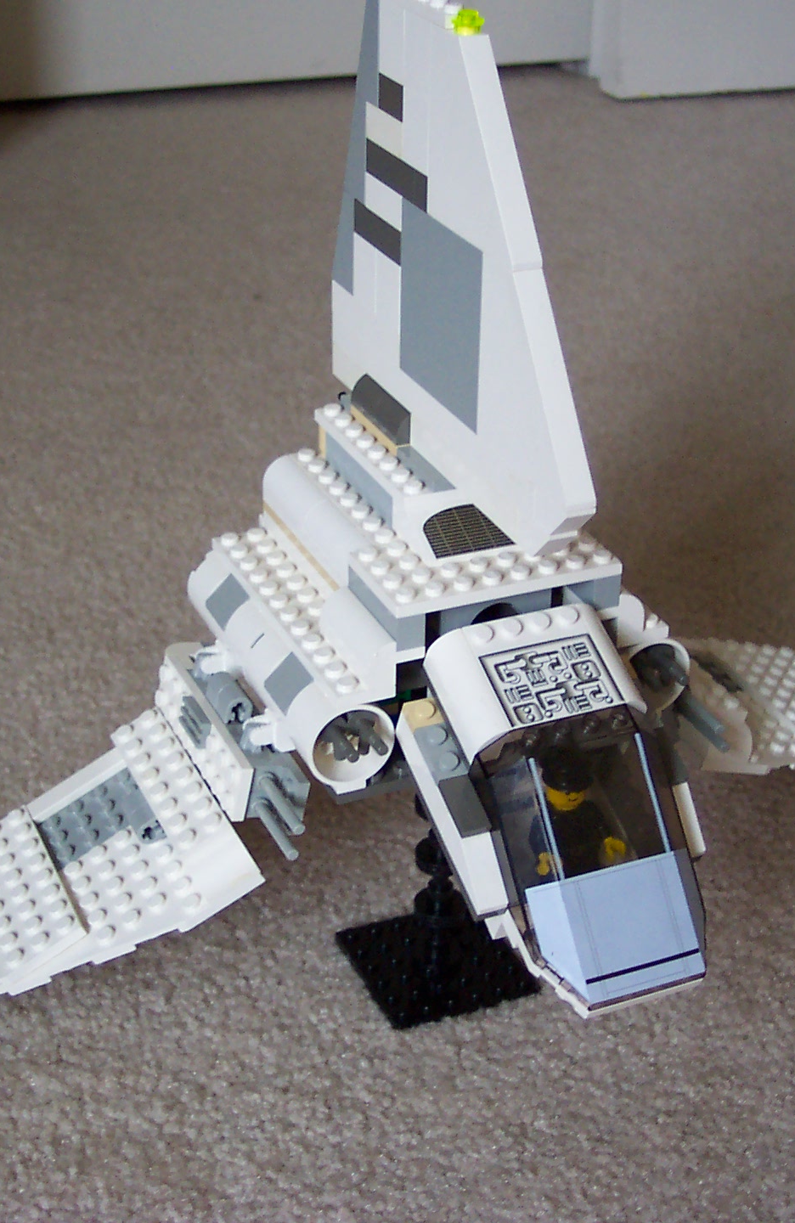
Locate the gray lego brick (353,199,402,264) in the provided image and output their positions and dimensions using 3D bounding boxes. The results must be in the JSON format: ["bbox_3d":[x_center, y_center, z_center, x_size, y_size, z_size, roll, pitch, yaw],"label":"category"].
[{"bbox_3d":[-0.002,-0.103,0.522,0.008,0.010,0.032,-11,31,-21],"label":"gray lego brick"}]

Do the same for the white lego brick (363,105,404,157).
[{"bbox_3d":[0.000,-0.126,0.503,0.008,0.010,0.024,-11,31,-21],"label":"white lego brick"}]

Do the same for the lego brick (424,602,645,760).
[{"bbox_3d":[0.036,0.016,0.484,0.049,0.012,0.032,-11,56,-21],"label":"lego brick"}]

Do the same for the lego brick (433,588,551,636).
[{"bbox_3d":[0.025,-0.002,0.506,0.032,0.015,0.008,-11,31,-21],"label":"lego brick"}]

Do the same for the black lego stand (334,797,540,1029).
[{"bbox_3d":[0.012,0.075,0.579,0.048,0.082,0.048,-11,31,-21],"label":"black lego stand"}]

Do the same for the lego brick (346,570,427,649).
[{"bbox_3d":[-0.003,-0.001,0.496,0.008,0.010,0.032,-11,31,-21],"label":"lego brick"}]

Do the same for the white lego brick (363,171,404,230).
[{"bbox_3d":[0.000,-0.109,0.514,0.008,0.010,0.024,-11,31,-21],"label":"white lego brick"}]

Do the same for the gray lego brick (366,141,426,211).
[{"bbox_3d":[0.003,-0.114,0.501,0.008,0.010,0.040,-11,31,-21],"label":"gray lego brick"}]

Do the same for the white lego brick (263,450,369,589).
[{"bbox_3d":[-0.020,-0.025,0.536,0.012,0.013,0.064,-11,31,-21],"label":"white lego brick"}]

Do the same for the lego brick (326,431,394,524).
[{"bbox_3d":[-0.007,-0.037,0.534,0.008,0.010,0.048,-11,31,-21],"label":"lego brick"}]

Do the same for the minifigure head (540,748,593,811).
[{"bbox_3d":[0.042,0.042,0.485,0.012,0.012,0.012,5,42,-4],"label":"minifigure head"}]

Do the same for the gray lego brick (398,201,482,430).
[{"bbox_3d":[0.014,-0.076,0.495,0.008,0.048,0.048,-11,31,-21],"label":"gray lego brick"}]

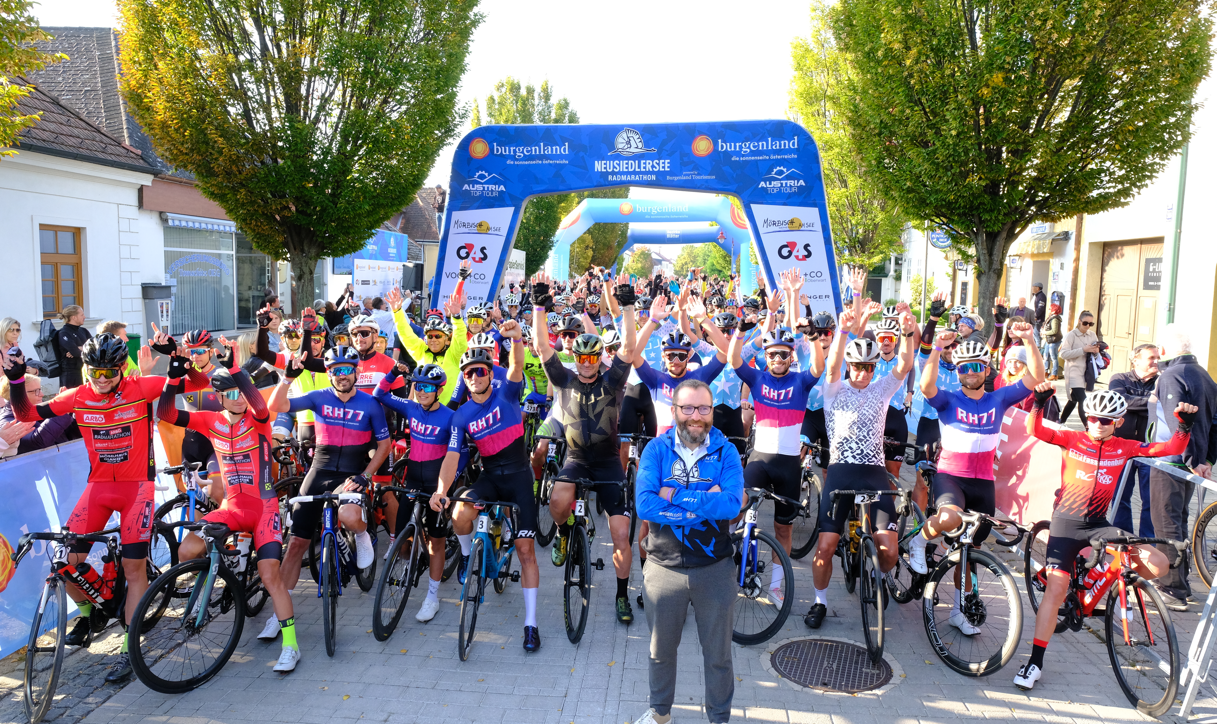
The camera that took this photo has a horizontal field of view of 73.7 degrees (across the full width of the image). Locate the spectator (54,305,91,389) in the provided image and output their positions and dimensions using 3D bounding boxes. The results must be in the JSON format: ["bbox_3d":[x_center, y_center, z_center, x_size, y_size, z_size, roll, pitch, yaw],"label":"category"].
[{"bbox_3d":[-6.323,0.227,9.675,0.360,1.800,0.500,0,5,0],"label":"spectator"}]

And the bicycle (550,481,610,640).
[{"bbox_3d":[-0.164,1.108,5.284,0.460,0.990,1.660,1,6,1],"label":"bicycle"}]

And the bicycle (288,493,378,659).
[{"bbox_3d":[-1.626,1.112,5.084,0.430,0.990,1.660,0,6,-5],"label":"bicycle"}]

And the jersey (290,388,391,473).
[{"bbox_3d":[-1.555,0.390,4.680,0.560,0.500,0.320,0,5,-5],"label":"jersey"}]

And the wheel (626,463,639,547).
[{"bbox_3d":[0.190,1.178,6.609,0.090,0.676,0.676,-1,6,-5],"label":"wheel"}]

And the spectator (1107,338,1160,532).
[{"bbox_3d":[3.795,0.721,5.824,0.540,1.700,0.360,1,6,5],"label":"spectator"}]

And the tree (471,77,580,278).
[{"bbox_3d":[-2.914,-5.332,28.613,4.300,9.125,4.300,0,6,0],"label":"tree"}]

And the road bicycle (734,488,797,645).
[{"bbox_3d":[0.851,1.120,5.244,0.520,0.980,1.620,0,6,-2],"label":"road bicycle"}]

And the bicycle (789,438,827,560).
[{"bbox_3d":[1.591,0.961,6.598,0.450,1.000,1.660,2,5,16],"label":"bicycle"}]

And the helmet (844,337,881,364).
[{"bbox_3d":[1.546,-0.070,4.940,0.220,0.180,0.290,1,14,10],"label":"helmet"}]

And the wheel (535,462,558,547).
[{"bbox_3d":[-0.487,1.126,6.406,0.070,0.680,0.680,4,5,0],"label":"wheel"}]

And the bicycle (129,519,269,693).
[{"bbox_3d":[-2.290,1.227,4.734,0.450,0.970,1.640,0,6,-2],"label":"bicycle"}]

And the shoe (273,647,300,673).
[{"bbox_3d":[-1.800,1.663,4.559,0.100,0.140,0.280,1,6,8],"label":"shoe"}]

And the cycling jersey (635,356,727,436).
[{"bbox_3d":[0.483,0.300,5.511,0.610,0.690,0.320,1,6,2],"label":"cycling jersey"}]

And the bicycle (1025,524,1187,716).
[{"bbox_3d":[2.661,1.212,4.498,0.480,0.980,1.640,1,6,3],"label":"bicycle"}]

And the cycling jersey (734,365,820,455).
[{"bbox_3d":[1.098,0.314,5.250,0.530,0.550,0.290,2,6,14],"label":"cycling jersey"}]

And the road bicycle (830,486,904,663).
[{"bbox_3d":[1.586,1.133,5.061,0.430,0.990,1.660,1,6,10],"label":"road bicycle"}]

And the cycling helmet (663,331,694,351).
[{"bbox_3d":[0.447,-0.117,5.207,0.205,0.160,0.270,1,5,6],"label":"cycling helmet"}]

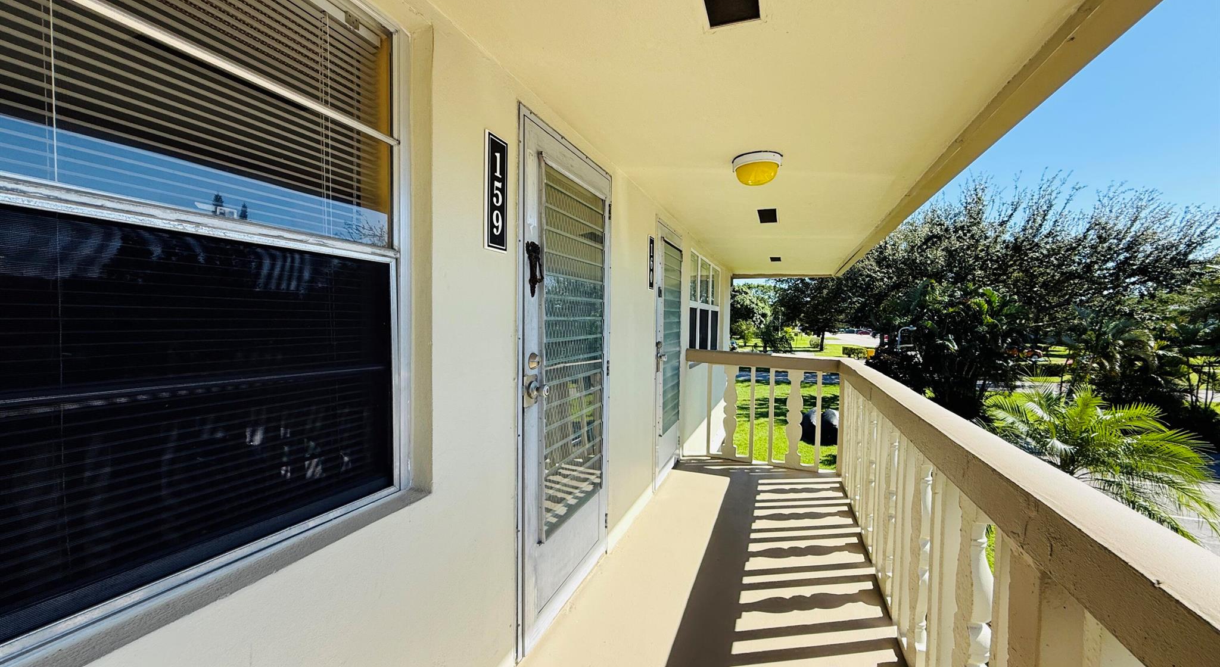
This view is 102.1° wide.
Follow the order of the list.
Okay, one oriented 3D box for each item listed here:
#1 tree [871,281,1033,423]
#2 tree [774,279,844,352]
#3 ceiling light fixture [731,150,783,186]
[{"bbox_3d":[16.116,0.674,23.548,5.500,6.000,5.500,1,2,20],"label":"tree"},{"bbox_3d":[31.463,-3.460,74.939,11.000,12.000,11.000,1,2,20],"label":"tree"},{"bbox_3d":[0.792,-0.869,2.663,0.270,0.130,0.270,1,2,20],"label":"ceiling light fixture"}]

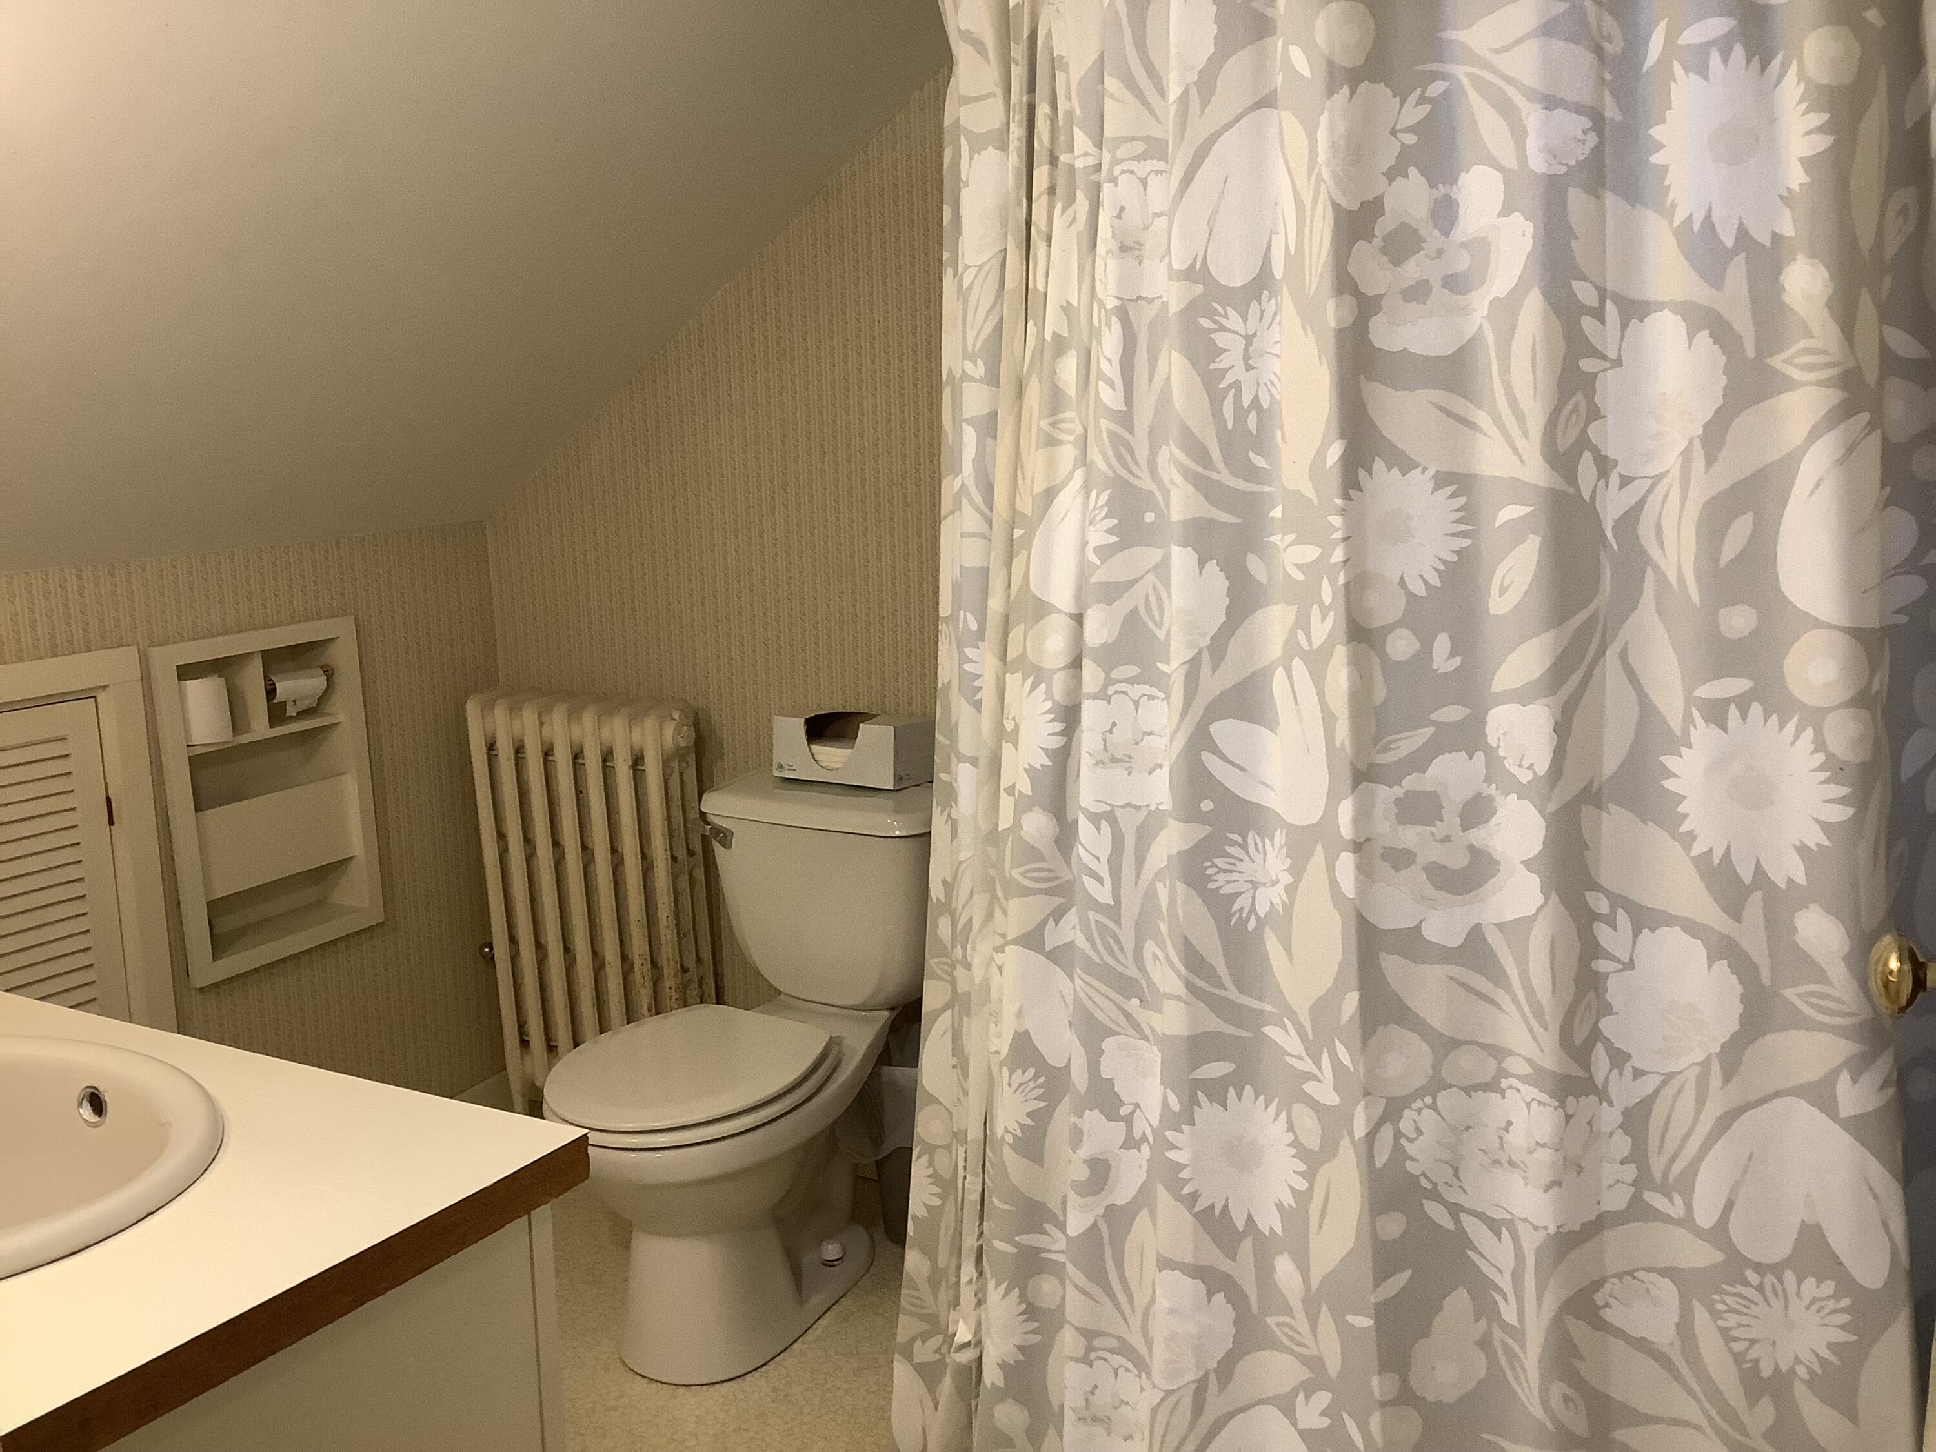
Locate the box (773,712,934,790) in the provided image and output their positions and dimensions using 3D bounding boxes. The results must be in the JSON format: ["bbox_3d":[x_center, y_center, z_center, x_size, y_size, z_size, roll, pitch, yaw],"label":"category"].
[{"bbox_3d":[-0.178,0.036,2.768,0.230,0.097,0.122,5,11,31],"label":"box"}]

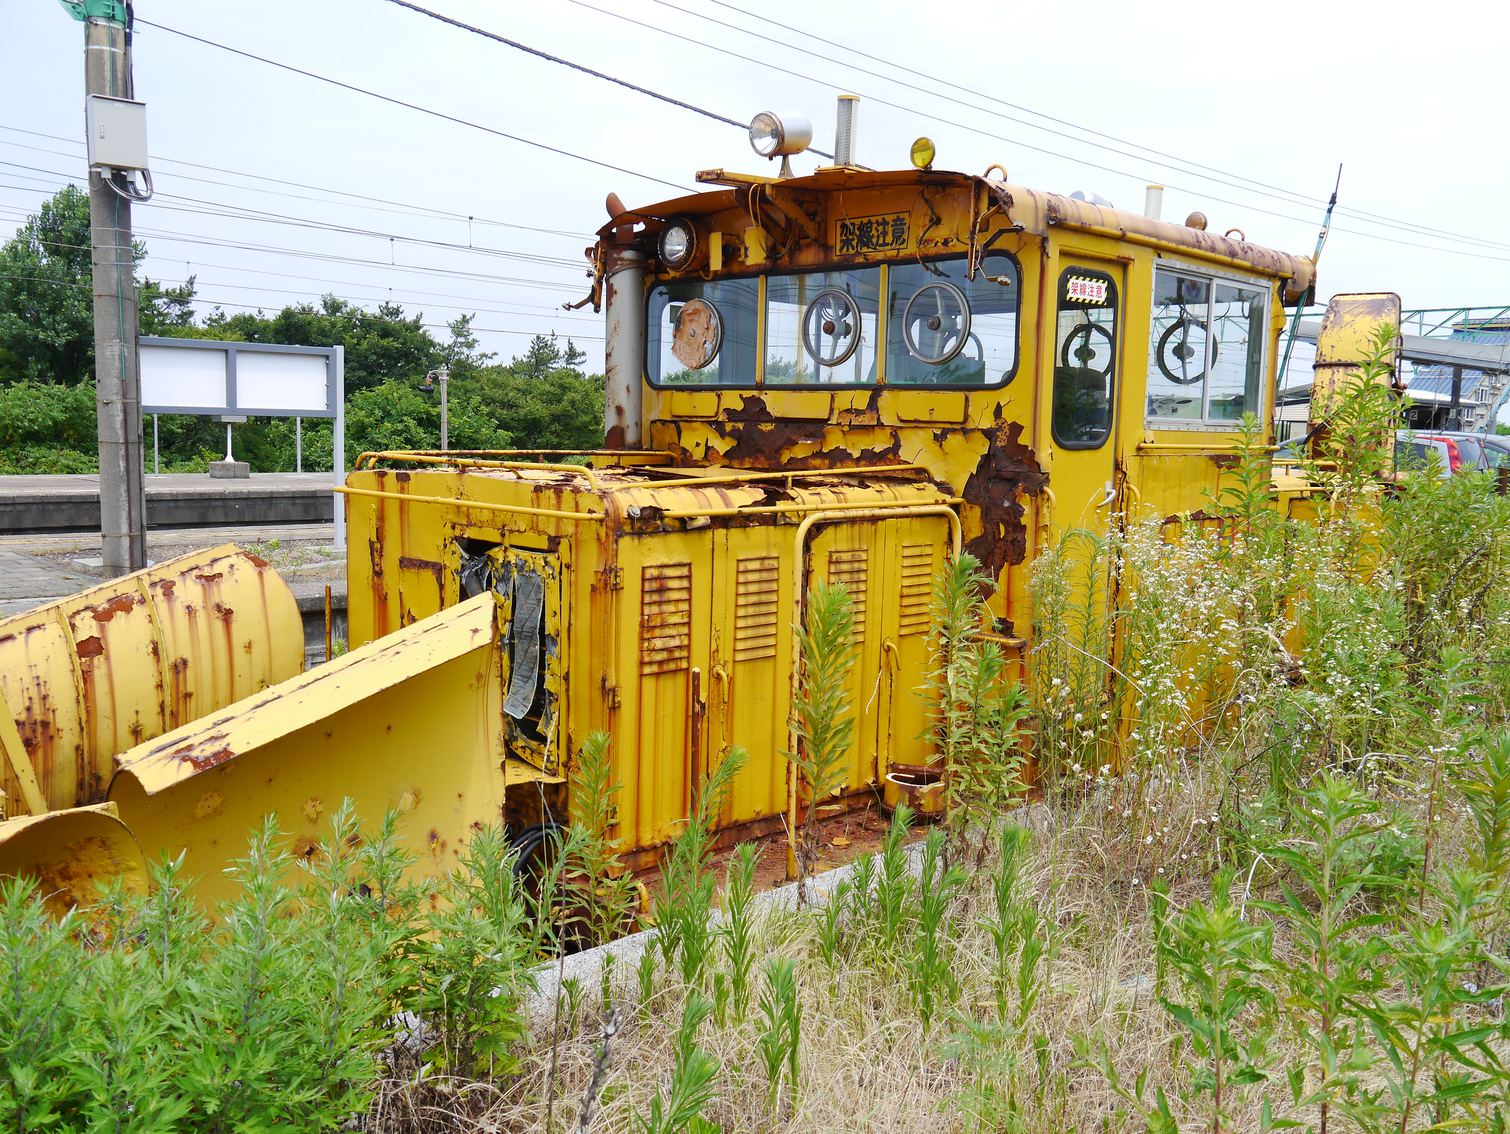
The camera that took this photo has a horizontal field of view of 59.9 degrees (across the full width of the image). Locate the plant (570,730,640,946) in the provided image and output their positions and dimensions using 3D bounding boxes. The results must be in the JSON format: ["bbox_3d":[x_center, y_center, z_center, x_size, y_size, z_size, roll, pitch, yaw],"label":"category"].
[{"bbox_3d":[-0.438,0.814,3.808,0.208,0.694,0.208,1,7,-6],"label":"plant"}]

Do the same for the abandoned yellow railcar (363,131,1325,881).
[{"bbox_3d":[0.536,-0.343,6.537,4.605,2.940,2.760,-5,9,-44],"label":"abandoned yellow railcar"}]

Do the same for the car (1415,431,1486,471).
[{"bbox_3d":[9.930,-1.490,21.920,3.900,1.600,1.660,7,9,41],"label":"car"}]

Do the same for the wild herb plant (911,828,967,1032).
[{"bbox_3d":[0.452,0.892,3.217,0.138,0.518,0.138,2,7,9],"label":"wild herb plant"}]

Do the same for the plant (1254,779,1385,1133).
[{"bbox_3d":[1.146,0.824,2.658,0.283,0.820,0.283,4,7,24],"label":"plant"}]

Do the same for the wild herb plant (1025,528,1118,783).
[{"bbox_3d":[1.301,0.382,5.356,0.381,1.088,0.343,3,7,14],"label":"wild herb plant"}]

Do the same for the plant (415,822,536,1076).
[{"bbox_3d":[-0.629,0.860,2.952,0.274,0.587,0.261,0,7,-12],"label":"plant"}]

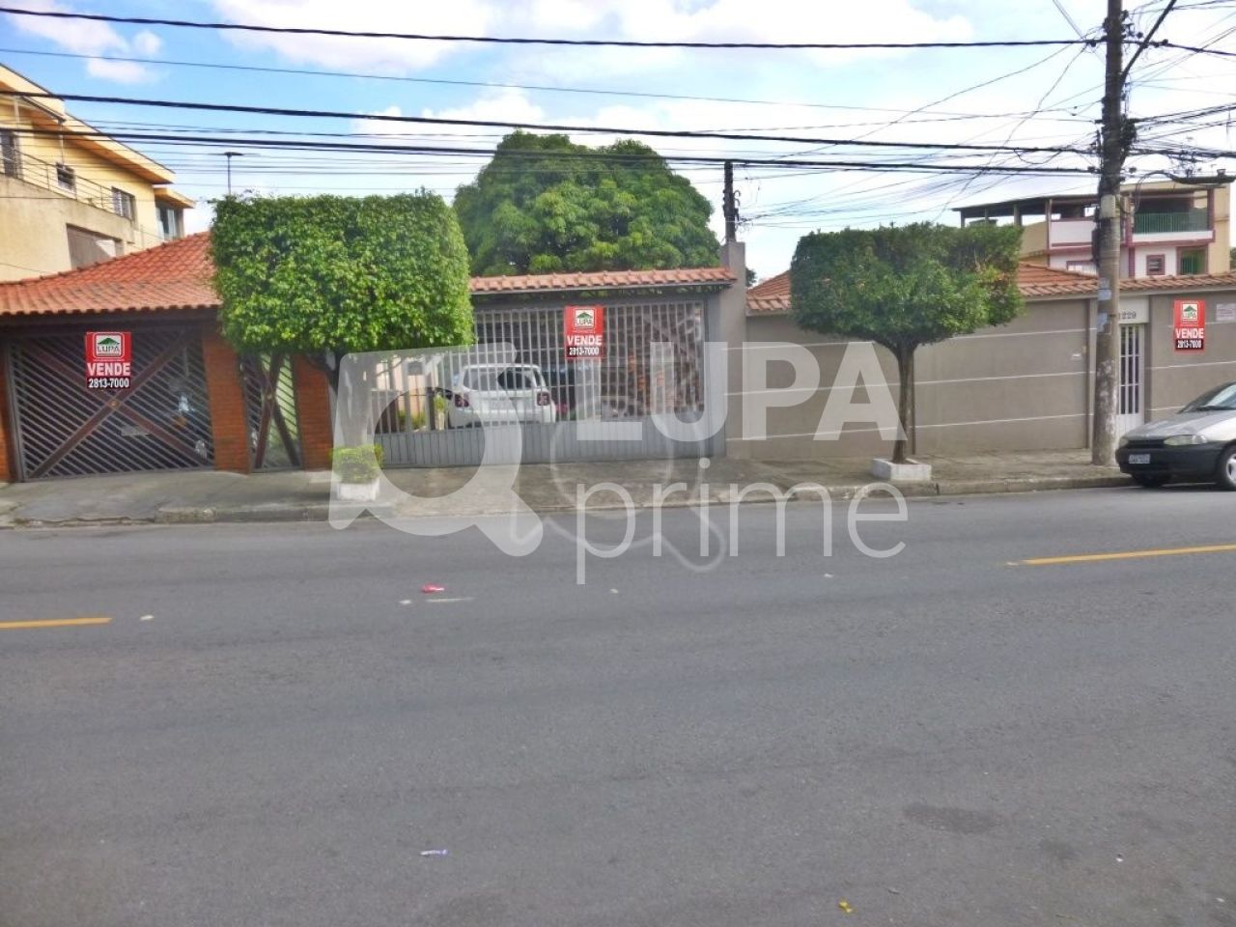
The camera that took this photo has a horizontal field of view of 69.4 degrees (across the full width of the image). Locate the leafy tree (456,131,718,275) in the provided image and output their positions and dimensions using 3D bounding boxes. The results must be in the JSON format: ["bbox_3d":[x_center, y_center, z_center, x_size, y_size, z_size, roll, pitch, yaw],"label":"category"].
[{"bbox_3d":[-0.741,-4.647,23.198,7.400,7.592,7.200,-3,5,-5],"label":"leafy tree"}]

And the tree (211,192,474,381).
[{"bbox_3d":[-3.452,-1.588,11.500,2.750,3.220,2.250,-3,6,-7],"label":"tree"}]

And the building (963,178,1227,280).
[{"bbox_3d":[24.992,-9.190,48.649,9.600,9.388,11.000,-3,5,-5],"label":"building"}]

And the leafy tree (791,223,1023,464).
[{"bbox_3d":[3.759,-1.544,11.800,2.500,3.000,2.100,-3,6,-7],"label":"leafy tree"}]

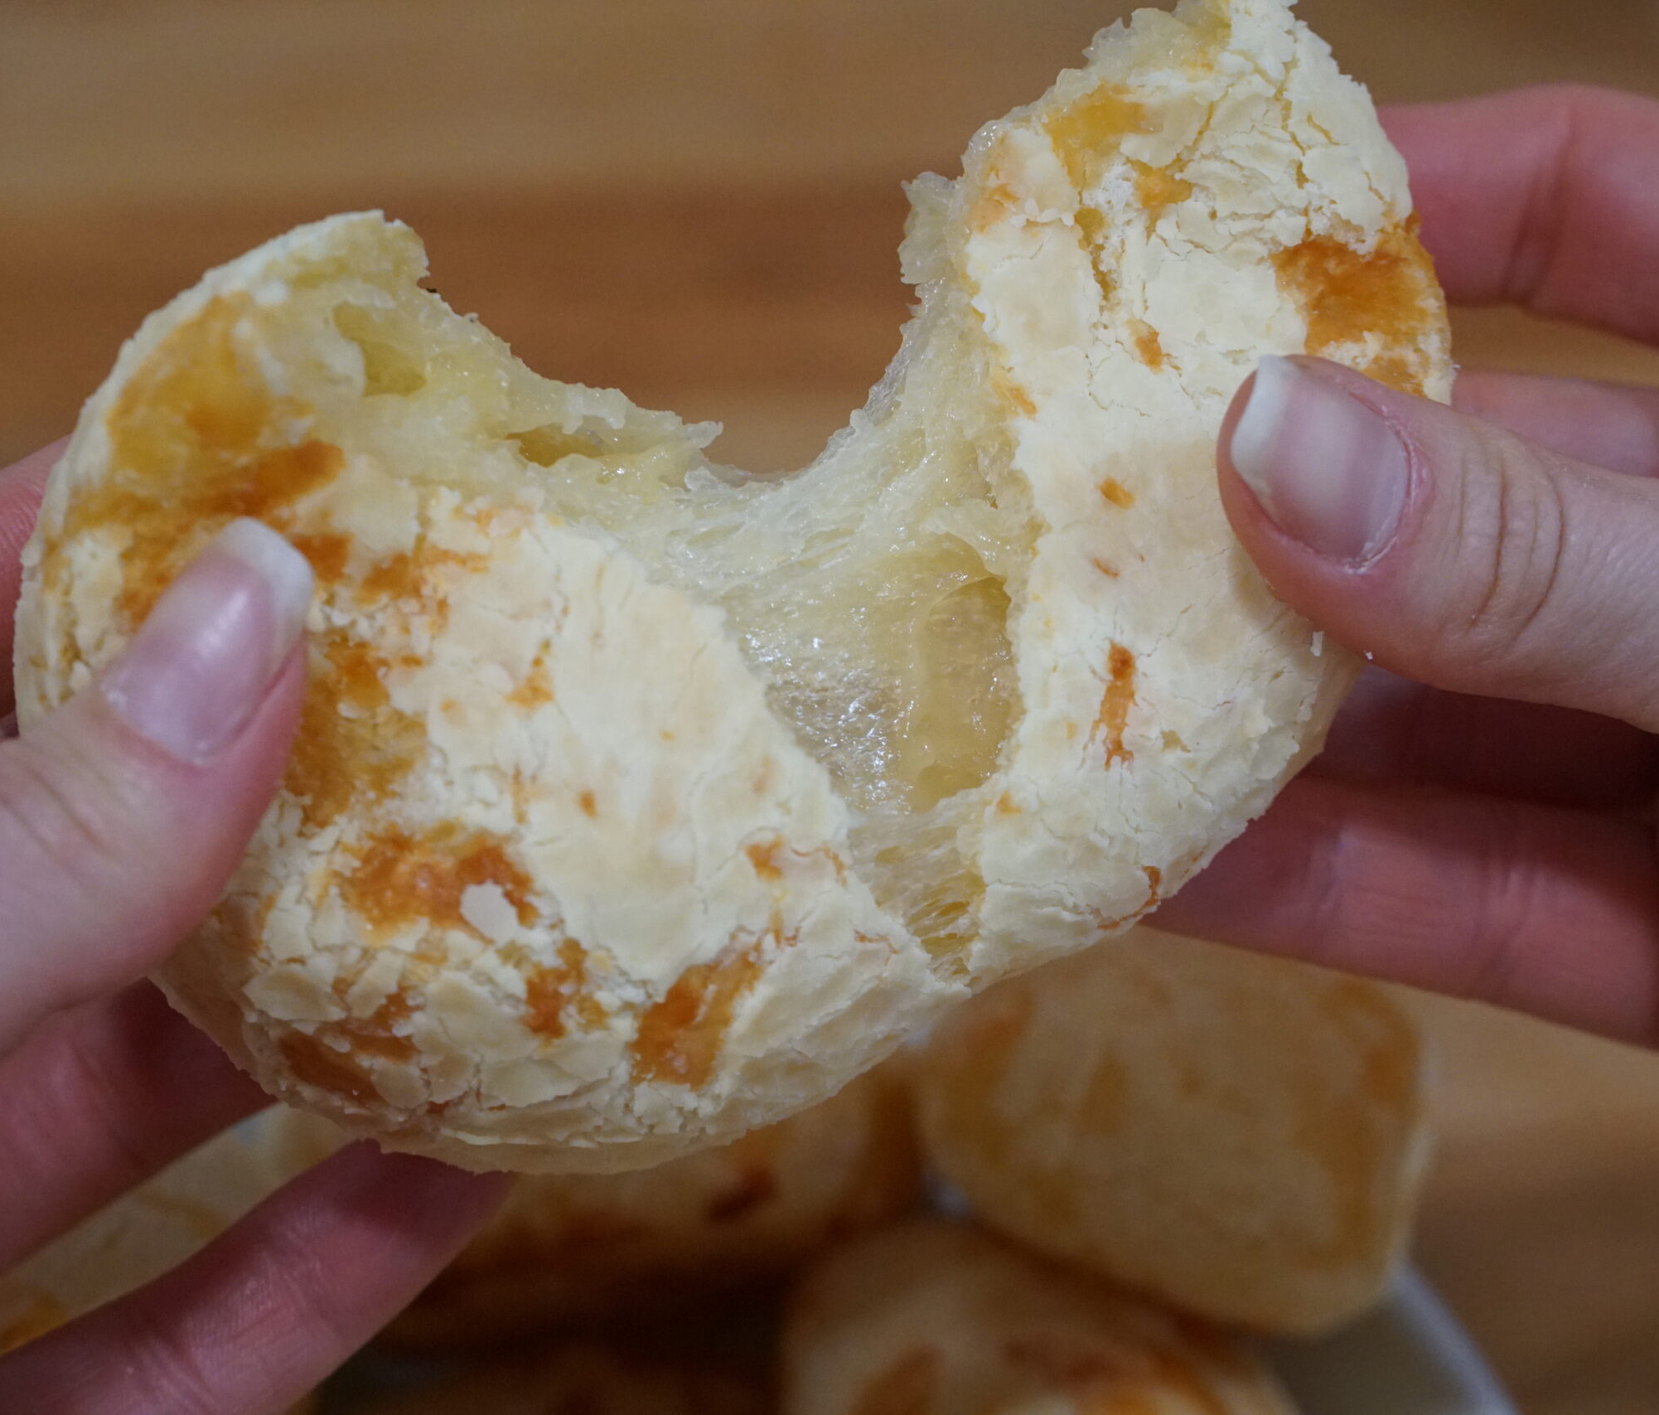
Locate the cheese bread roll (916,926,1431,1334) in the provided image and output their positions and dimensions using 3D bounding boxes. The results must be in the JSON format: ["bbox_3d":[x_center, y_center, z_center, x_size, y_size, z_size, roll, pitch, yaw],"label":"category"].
[{"bbox_3d":[0.042,0.052,0.800,0.062,0.042,0.059,0,48,0],"label":"cheese bread roll"}]

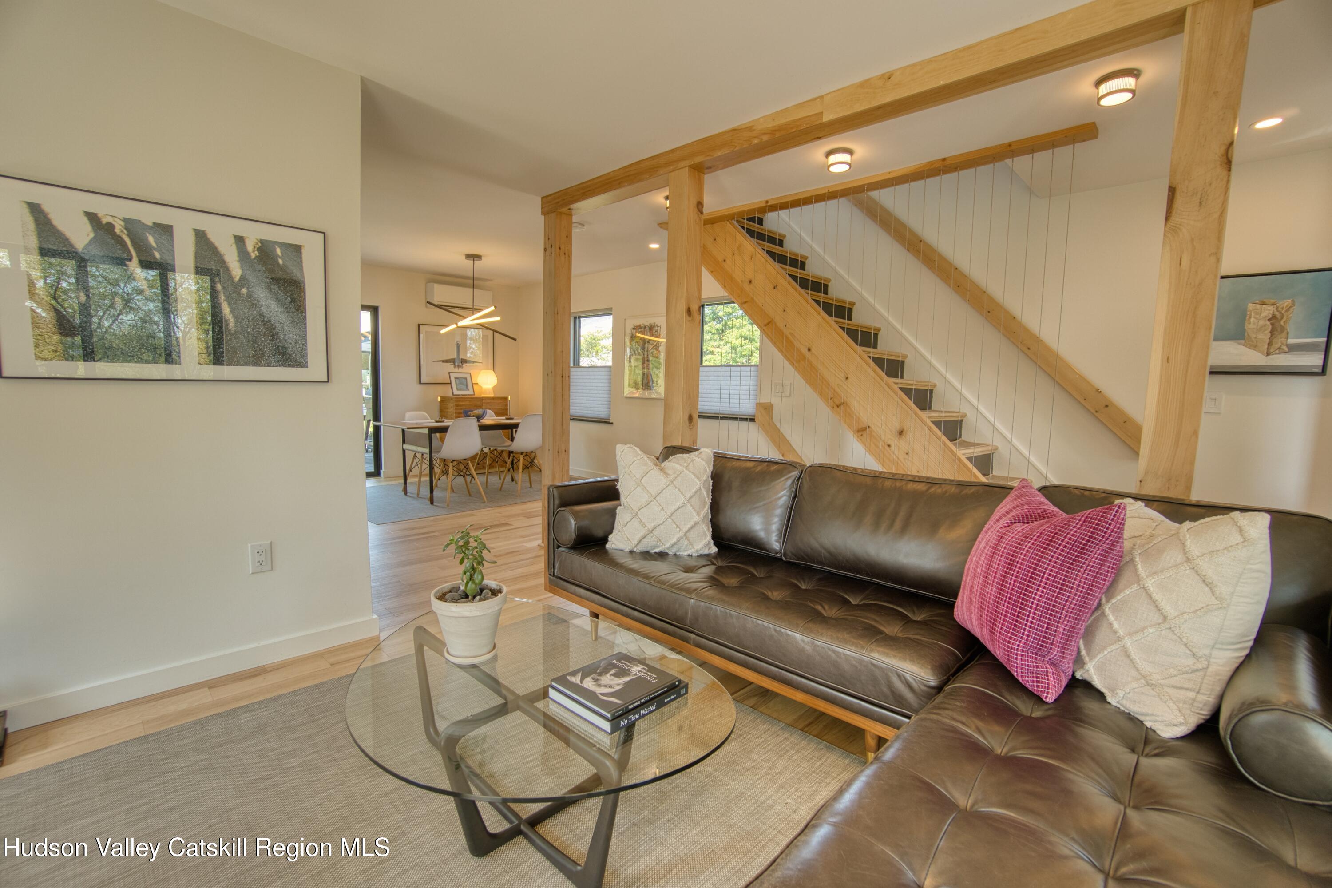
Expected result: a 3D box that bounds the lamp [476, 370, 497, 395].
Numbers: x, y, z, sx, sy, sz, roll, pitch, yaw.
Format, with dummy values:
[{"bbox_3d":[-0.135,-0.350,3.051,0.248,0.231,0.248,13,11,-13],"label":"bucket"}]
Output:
[{"bbox_3d":[-2.239,-0.762,6.978,0.245,0.340,0.245,8,9,43],"label":"lamp"}]

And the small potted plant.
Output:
[{"bbox_3d":[-0.566,0.424,1.609,0.208,0.382,0.208,7,8,42],"label":"small potted plant"}]

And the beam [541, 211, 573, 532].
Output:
[{"bbox_3d":[-0.755,-0.408,3.847,0.140,2.261,0.140,8,9,43],"label":"beam"}]

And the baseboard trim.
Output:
[{"bbox_3d":[-1.719,0.848,2.121,1.150,0.089,0.018,-4,9,-42],"label":"baseboard trim"}]

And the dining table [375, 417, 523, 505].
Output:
[{"bbox_3d":[-2.050,0.140,5.927,0.813,0.734,1.686,7,8,42],"label":"dining table"}]

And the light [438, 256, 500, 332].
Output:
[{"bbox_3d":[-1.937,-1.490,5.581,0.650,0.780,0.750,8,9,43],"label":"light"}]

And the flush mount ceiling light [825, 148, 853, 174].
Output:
[{"bbox_3d":[0.904,-1.479,2.902,0.149,0.077,0.149,2,6,0],"label":"flush mount ceiling light"}]

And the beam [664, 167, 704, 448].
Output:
[{"bbox_3d":[0.084,-0.282,3.090,0.134,2.301,0.141,7,8,42],"label":"beam"}]

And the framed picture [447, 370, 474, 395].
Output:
[{"bbox_3d":[-2.513,-0.744,6.827,0.025,0.293,0.273,-17,-8,42],"label":"framed picture"}]

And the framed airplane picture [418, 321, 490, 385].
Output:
[{"bbox_3d":[-2.578,-1.100,6.936,0.030,0.700,0.970,8,9,43],"label":"framed airplane picture"}]

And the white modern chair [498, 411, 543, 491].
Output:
[{"bbox_3d":[-1.539,0.100,6.005,0.516,0.823,0.466,7,8,42],"label":"white modern chair"}]

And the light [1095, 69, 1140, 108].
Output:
[{"bbox_3d":[1.725,-1.353,2.122,0.148,0.078,0.148,8,9,43],"label":"light"}]

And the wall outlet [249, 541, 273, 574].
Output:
[{"bbox_3d":[-1.584,0.445,2.172,0.071,0.116,0.009,-4,9,-42],"label":"wall outlet"}]

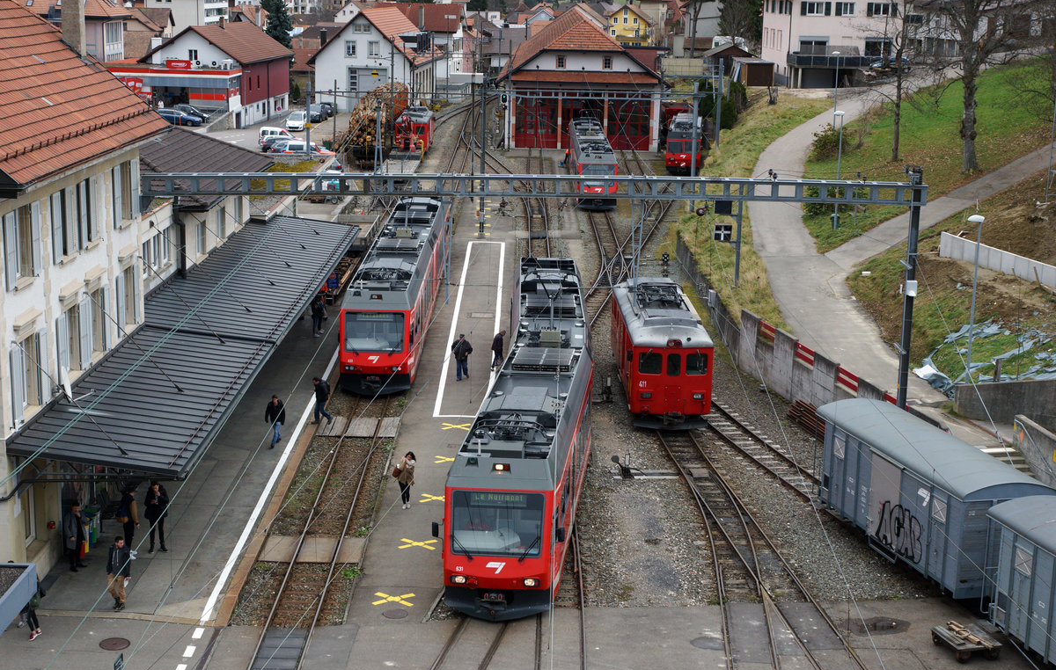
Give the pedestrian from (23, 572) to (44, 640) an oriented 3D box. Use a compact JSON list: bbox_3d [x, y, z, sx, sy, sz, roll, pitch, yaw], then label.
[{"bbox_3d":[-11.066,5.955,34.066,0.500,1.650,0.470,-10,17,-40],"label":"pedestrian"}]

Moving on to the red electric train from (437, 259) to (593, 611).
[{"bbox_3d":[0.408,1.296,49.478,3.000,3.950,31.300,2,13,2],"label":"red electric train"}]

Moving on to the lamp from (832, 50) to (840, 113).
[{"bbox_3d":[23.252,-18.426,115.800,0.600,6.150,0.300,3,13,8],"label":"lamp"}]

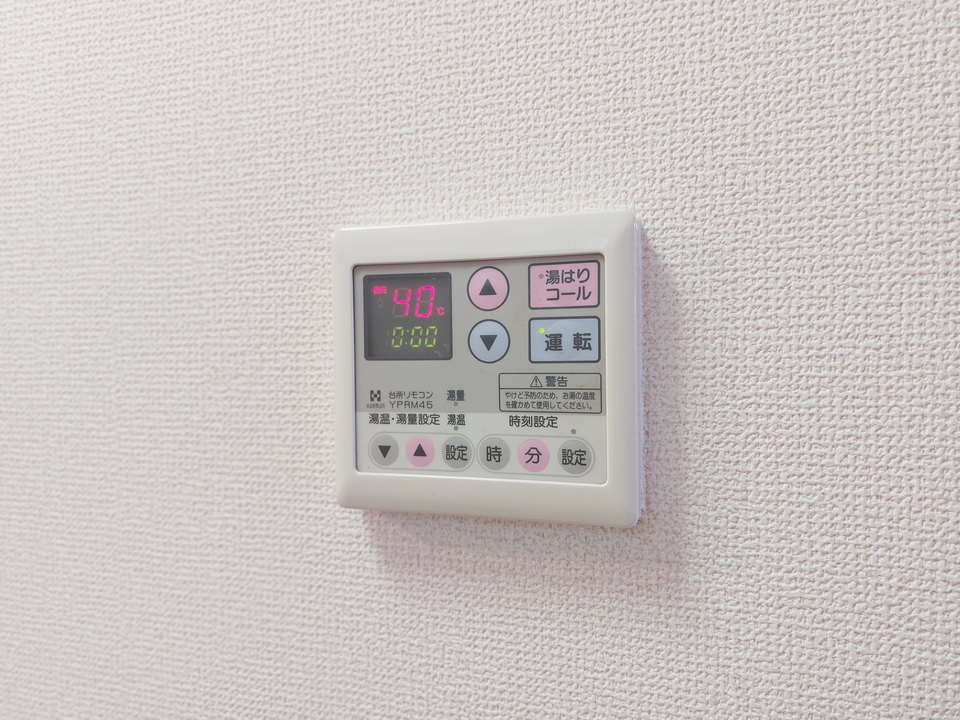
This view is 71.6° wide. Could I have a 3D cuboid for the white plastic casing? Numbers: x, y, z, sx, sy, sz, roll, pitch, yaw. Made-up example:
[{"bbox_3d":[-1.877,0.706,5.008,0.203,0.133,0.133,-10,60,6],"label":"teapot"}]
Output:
[{"bbox_3d":[0.000,0.004,0.277,0.130,0.121,0.020,-1,1,17],"label":"white plastic casing"}]

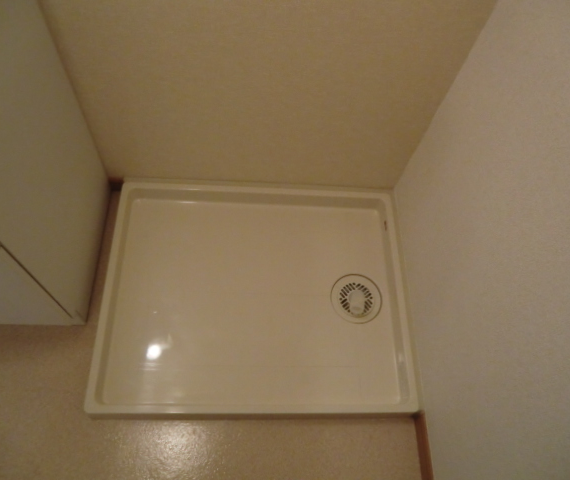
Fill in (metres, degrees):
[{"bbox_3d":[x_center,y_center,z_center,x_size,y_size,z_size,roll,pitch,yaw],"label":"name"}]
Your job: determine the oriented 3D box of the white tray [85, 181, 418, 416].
[{"bbox_3d":[-0.074,0.141,1.227,0.800,0.060,0.640,2,64,-4],"label":"white tray"}]

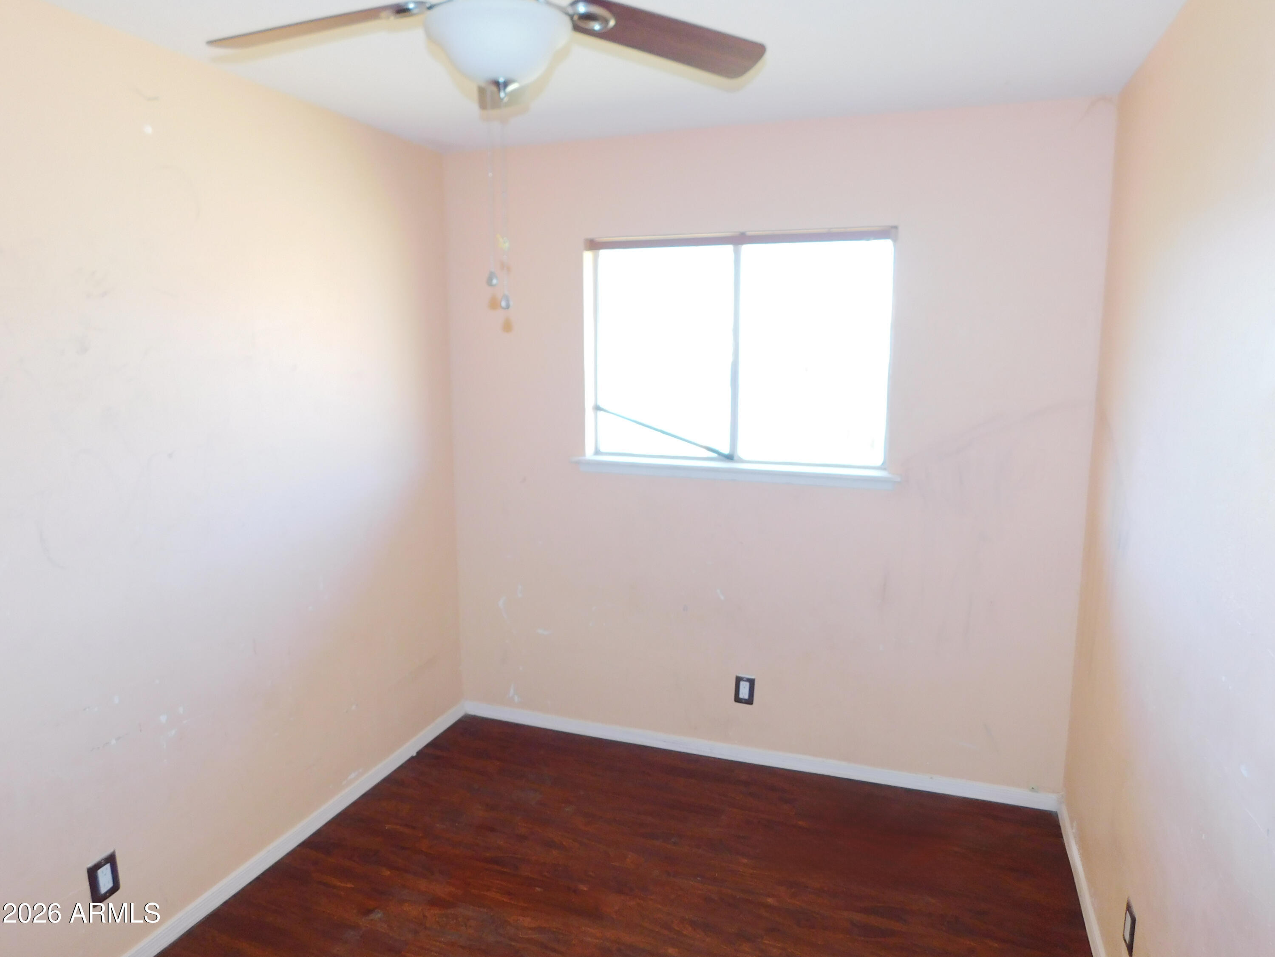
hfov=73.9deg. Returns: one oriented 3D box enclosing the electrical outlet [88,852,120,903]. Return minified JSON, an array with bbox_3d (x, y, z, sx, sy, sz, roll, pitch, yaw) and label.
[{"bbox_3d":[-1.367,1.031,2.172,0.010,0.116,0.075,3,10,19],"label":"electrical outlet"}]

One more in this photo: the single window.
[{"bbox_3d":[0.366,-0.484,3.239,1.181,0.867,0.100,3,10,19],"label":"single window"}]

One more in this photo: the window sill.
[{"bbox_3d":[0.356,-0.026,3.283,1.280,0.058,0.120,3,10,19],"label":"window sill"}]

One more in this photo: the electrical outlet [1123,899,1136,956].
[{"bbox_3d":[1.159,1.061,1.995,0.010,0.116,0.075,3,10,19],"label":"electrical outlet"}]

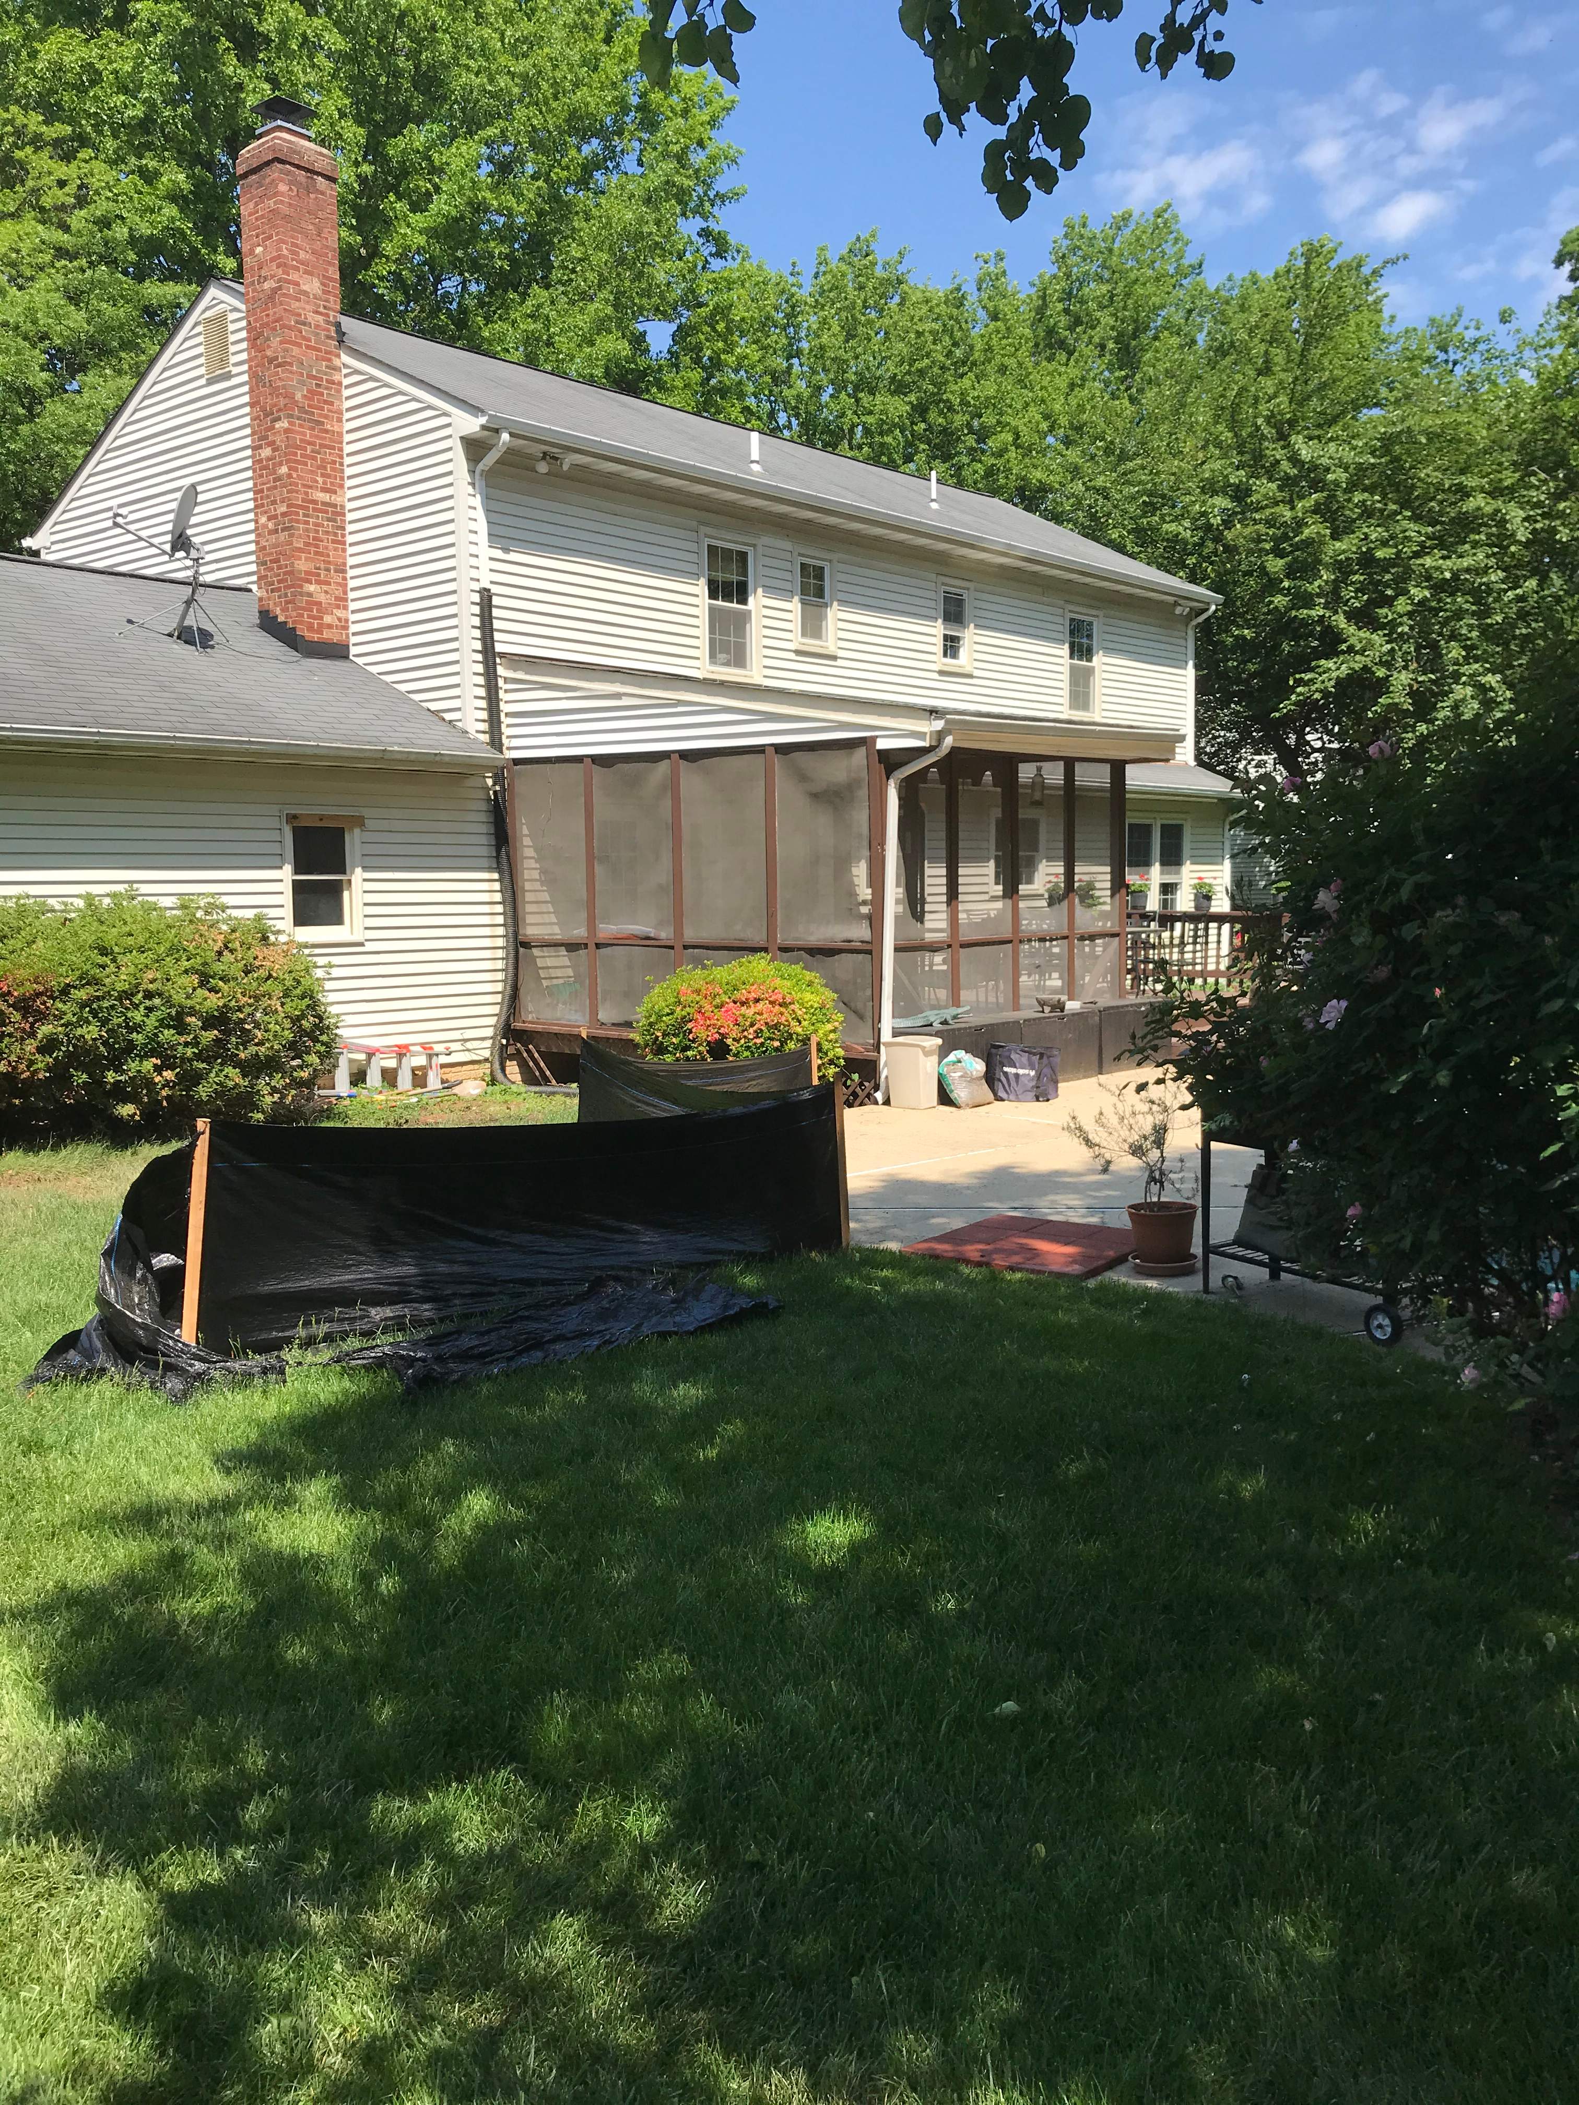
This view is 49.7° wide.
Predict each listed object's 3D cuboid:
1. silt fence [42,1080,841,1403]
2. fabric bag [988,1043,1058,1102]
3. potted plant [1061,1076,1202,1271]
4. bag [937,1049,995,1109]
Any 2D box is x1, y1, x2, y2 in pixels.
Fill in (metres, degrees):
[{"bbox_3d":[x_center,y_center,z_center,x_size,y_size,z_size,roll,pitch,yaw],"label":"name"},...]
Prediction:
[{"bbox_3d":[-0.981,0.618,6.465,3.460,0.790,1.300,-4,7,-33],"label":"silt fence"},{"bbox_3d":[1.802,0.155,13.090,0.520,0.440,0.420,0,6,1],"label":"fabric bag"},{"bbox_3d":[1.462,0.522,7.261,0.560,0.820,0.520,0,6,0],"label":"potted plant"},{"bbox_3d":[1.310,0.202,12.676,0.250,0.420,0.420,4,7,41],"label":"bag"}]

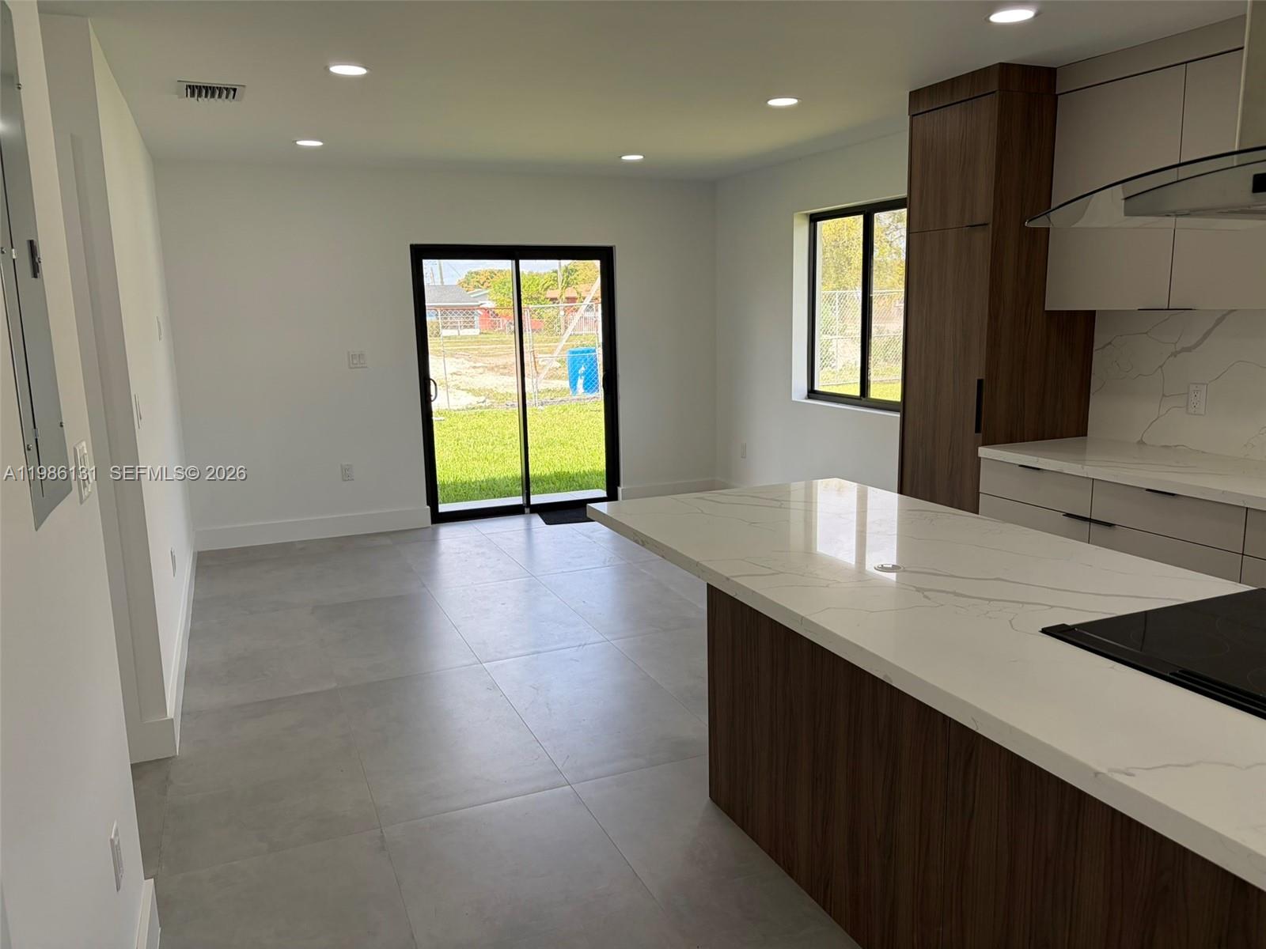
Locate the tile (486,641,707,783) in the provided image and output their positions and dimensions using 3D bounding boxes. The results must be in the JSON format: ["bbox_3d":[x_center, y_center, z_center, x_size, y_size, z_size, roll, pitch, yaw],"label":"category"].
[{"bbox_3d":[-0.157,0.907,3.781,0.604,0.010,1.187,-6,11,-22],"label":"tile"}]

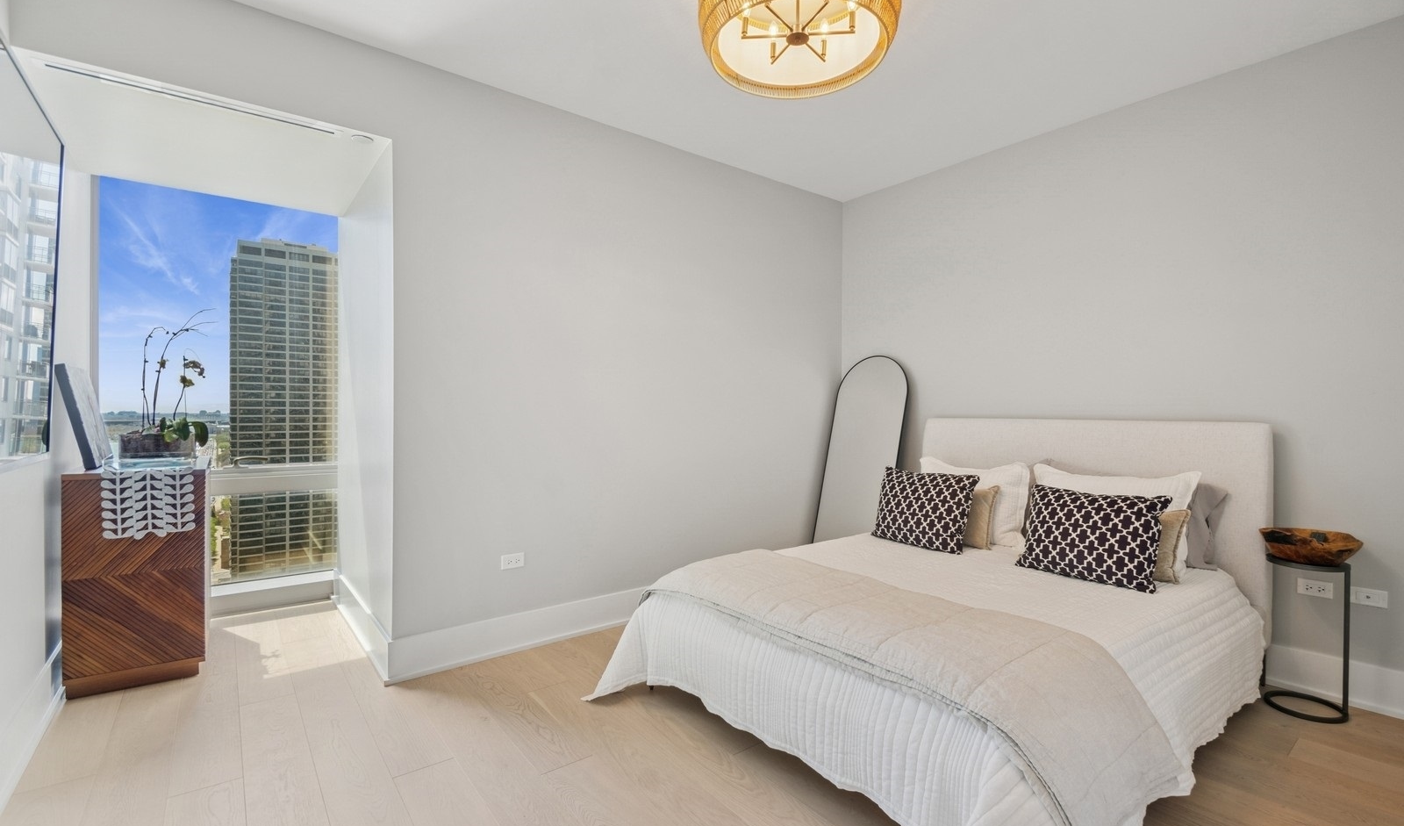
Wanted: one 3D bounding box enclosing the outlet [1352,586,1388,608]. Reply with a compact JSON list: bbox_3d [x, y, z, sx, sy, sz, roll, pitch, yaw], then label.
[{"bbox_3d":[2.707,0.750,2.379,0.010,0.071,0.114,0,1,-39],"label":"outlet"}]

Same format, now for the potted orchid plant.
[{"bbox_3d":[-2.617,-0.127,2.869,0.330,0.750,0.240,0,1,-38],"label":"potted orchid plant"}]

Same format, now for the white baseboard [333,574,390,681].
[{"bbox_3d":[-1.859,1.095,3.148,0.025,0.187,1.478,0,1,-40],"label":"white baseboard"}]

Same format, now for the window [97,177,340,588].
[{"bbox_3d":[-2.767,-0.128,3.421,1.102,2.270,0.090,0,0,-36],"label":"window"}]

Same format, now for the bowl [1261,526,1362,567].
[{"bbox_3d":[2.462,0.544,2.376,0.270,0.100,0.290,0,1,-39],"label":"bowl"}]

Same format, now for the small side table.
[{"bbox_3d":[2.461,0.899,2.378,0.250,0.610,0.250,0,1,-39],"label":"small side table"}]

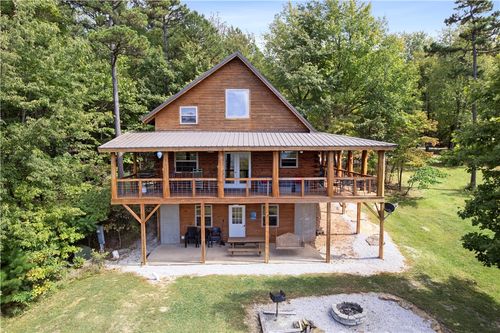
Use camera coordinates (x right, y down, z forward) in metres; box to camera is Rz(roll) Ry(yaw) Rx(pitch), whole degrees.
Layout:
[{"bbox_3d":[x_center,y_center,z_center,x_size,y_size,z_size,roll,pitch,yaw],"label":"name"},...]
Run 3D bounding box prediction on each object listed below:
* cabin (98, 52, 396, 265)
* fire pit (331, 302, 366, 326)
[{"bbox_3d":[-0.146,-1.033,19.848,13.200,10.500,12.650,0,3,-1],"label":"cabin"},{"bbox_3d":[3.218,4.756,9.897,1.090,0.200,1.090,0,3,-1],"label":"fire pit"}]

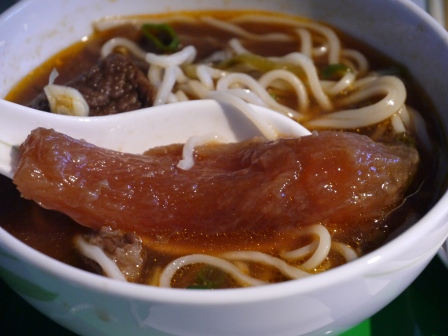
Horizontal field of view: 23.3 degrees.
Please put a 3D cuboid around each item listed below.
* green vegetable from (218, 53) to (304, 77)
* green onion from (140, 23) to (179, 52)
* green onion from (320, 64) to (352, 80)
[{"bbox_3d":[0.016,-0.043,0.454,0.036,0.008,0.011,5,45,7],"label":"green vegetable"},{"bbox_3d":[-0.026,-0.054,0.447,0.015,0.006,0.011,3,43,4],"label":"green onion"},{"bbox_3d":[0.044,-0.038,0.427,0.013,0.005,0.005,-1,43,0],"label":"green onion"}]

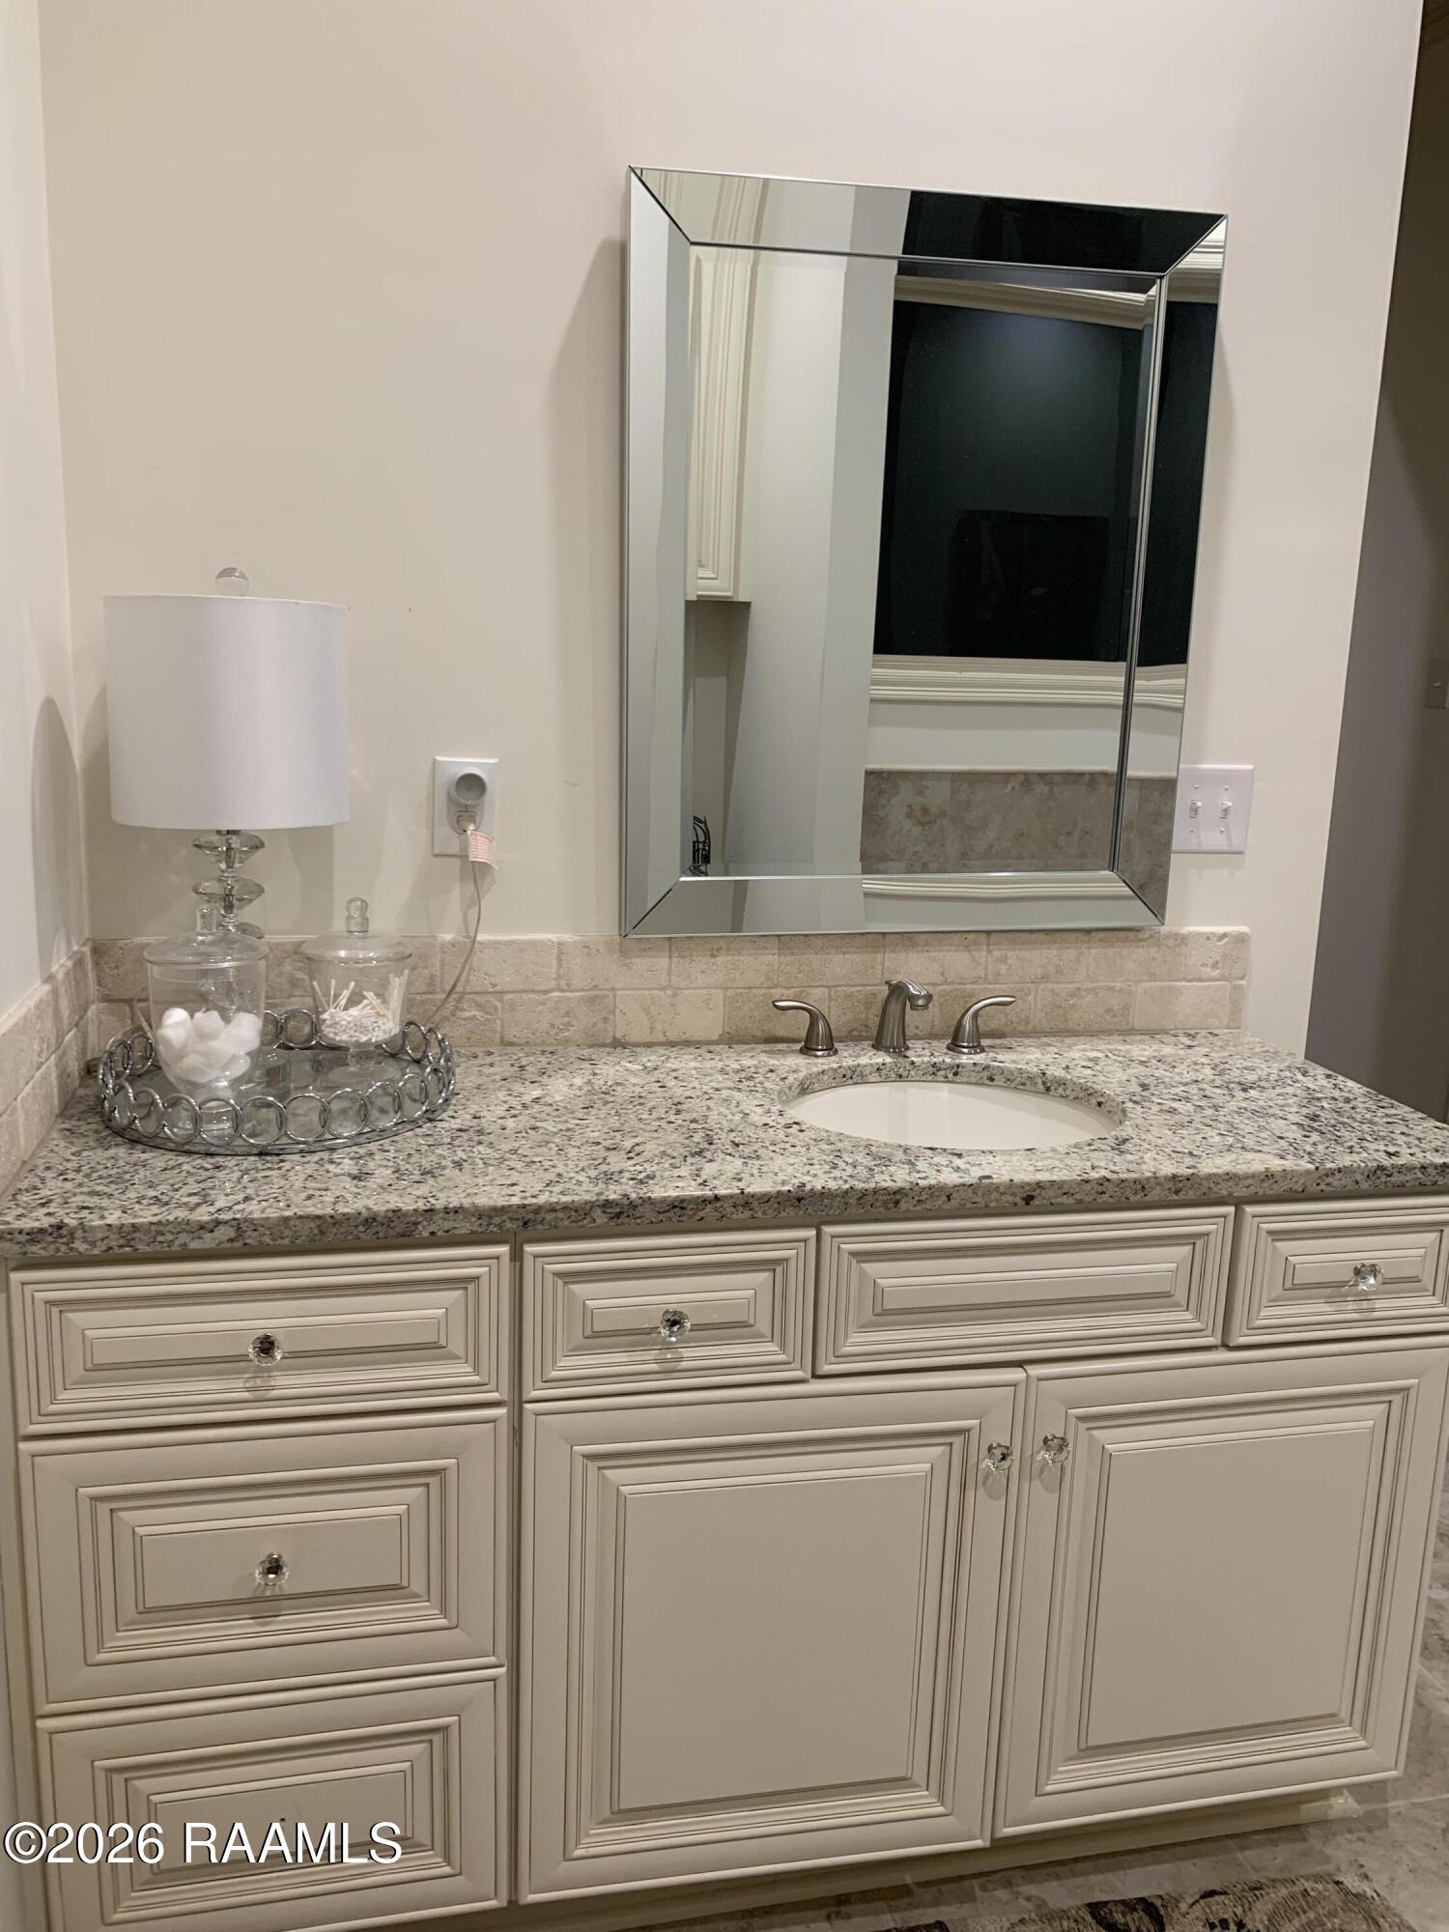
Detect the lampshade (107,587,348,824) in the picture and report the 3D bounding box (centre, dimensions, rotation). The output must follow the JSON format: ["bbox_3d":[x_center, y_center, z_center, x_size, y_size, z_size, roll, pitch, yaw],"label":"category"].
[{"bbox_3d":[-0.541,-0.279,1.595,0.249,0.233,0.249,-1,11,-11],"label":"lampshade"}]

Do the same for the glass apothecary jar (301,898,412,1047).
[{"bbox_3d":[-0.434,0.025,1.728,0.126,0.210,0.126,-1,11,-11],"label":"glass apothecary jar"}]

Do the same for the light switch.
[{"bbox_3d":[0.683,-0.220,2.042,0.124,0.124,0.015,-1,11,-11],"label":"light switch"}]

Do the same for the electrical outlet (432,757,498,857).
[{"bbox_3d":[-0.331,-0.202,1.857,0.079,0.125,0.011,-1,11,-11],"label":"electrical outlet"}]

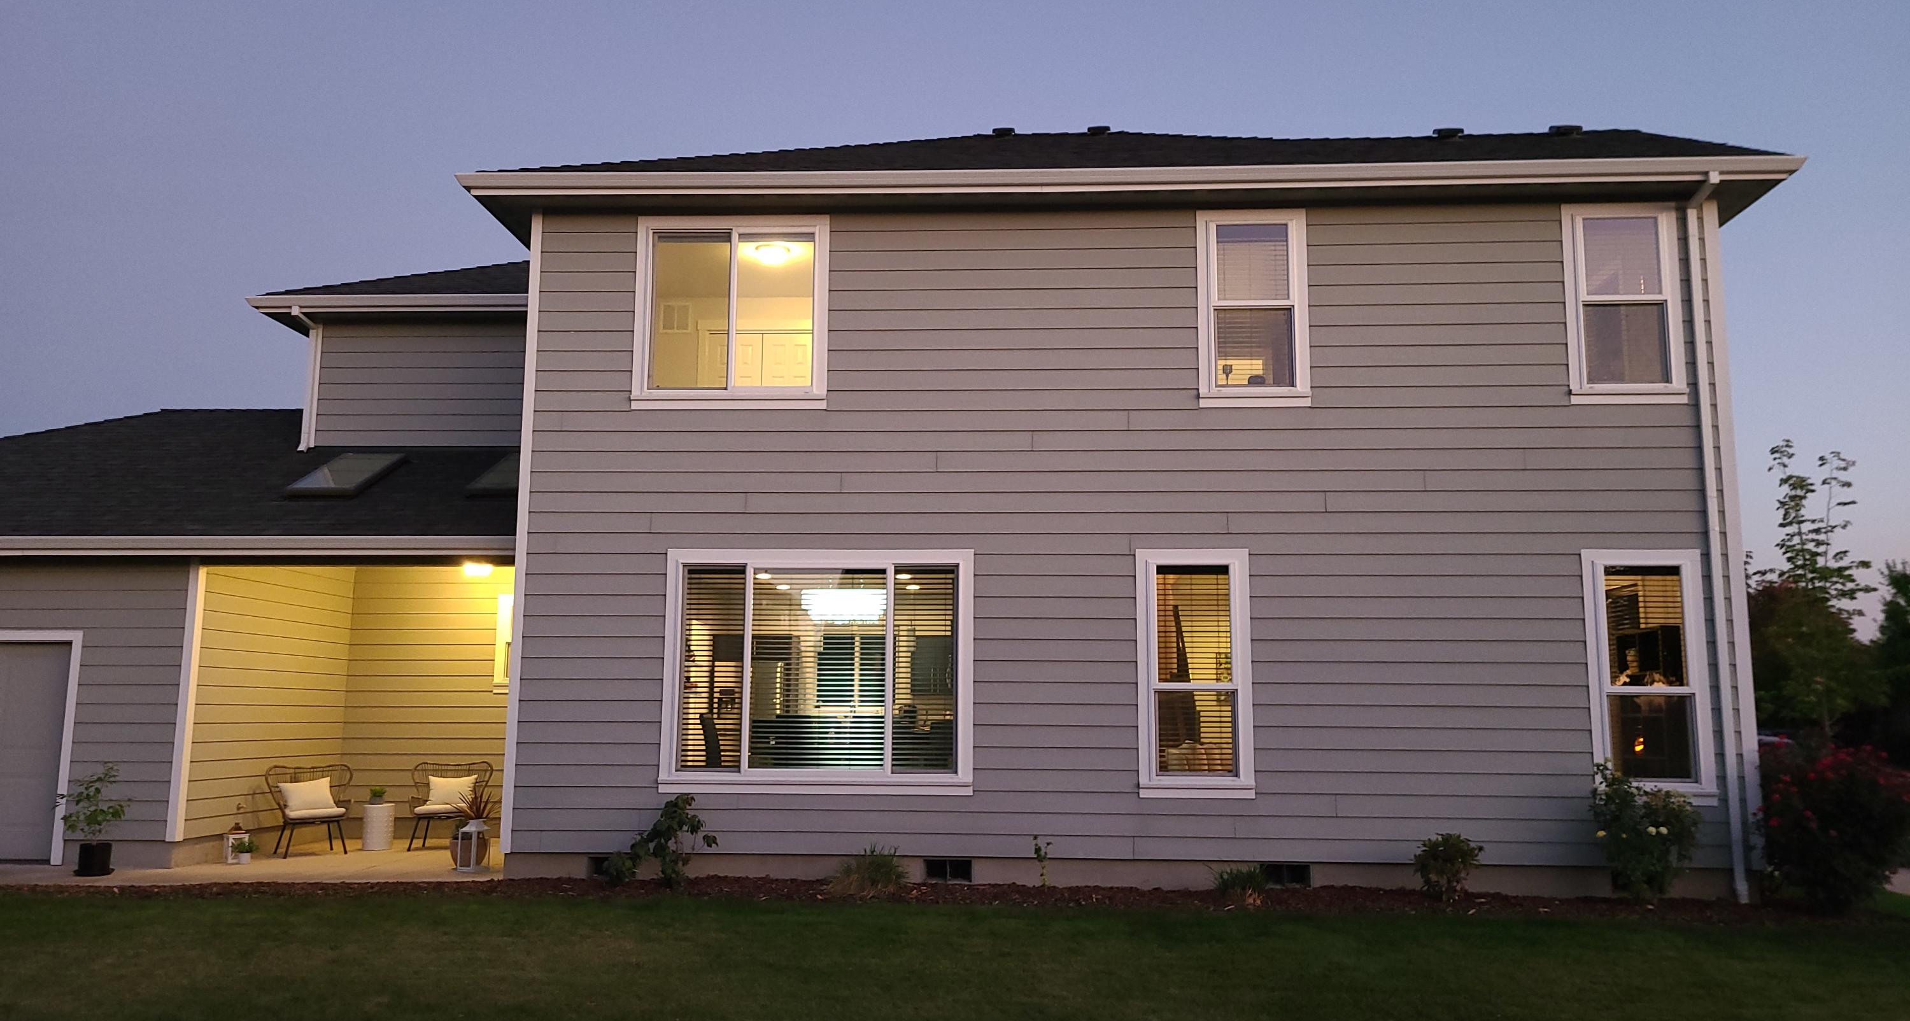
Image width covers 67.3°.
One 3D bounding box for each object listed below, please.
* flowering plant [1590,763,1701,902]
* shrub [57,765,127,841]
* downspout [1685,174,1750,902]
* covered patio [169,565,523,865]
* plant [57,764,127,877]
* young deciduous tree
[{"bbox_3d":[5.350,2.487,11.112,0.822,1.010,0.800,0,-9,3],"label":"flowering plant"},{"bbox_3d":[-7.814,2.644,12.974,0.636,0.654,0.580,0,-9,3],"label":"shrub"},{"bbox_3d":[6.293,0.196,11.618,0.135,5.870,0.520,0,-9,3],"label":"downspout"},{"bbox_3d":[-5.457,2.104,14.810,3.550,2.860,3.410,0,-9,3],"label":"covered patio"},{"bbox_3d":[-7.785,2.799,12.949,0.634,0.959,0.580,0,-9,3],"label":"plant"},{"bbox_3d":[9.944,1.588,16.453,1.536,4.854,1.600,0,-9,3],"label":"young deciduous tree"}]

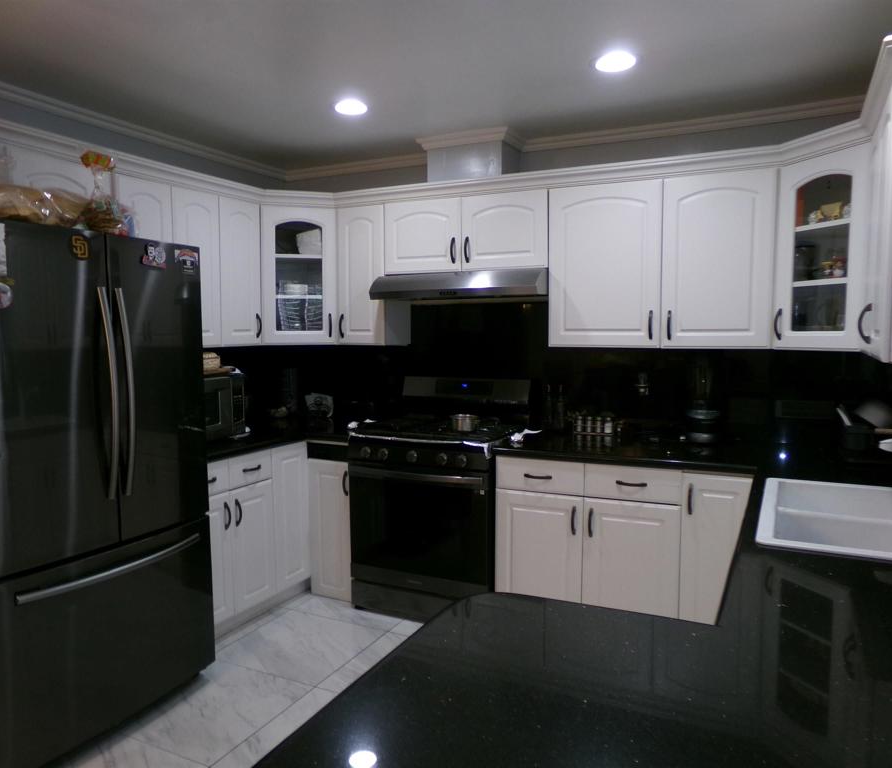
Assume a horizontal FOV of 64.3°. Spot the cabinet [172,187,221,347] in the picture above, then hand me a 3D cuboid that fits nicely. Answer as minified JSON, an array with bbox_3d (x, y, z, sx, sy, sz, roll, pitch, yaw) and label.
[{"bbox_3d":[-1.346,-0.565,3.528,0.311,0.760,0.297,2,5,26],"label":"cabinet"}]

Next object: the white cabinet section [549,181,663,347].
[{"bbox_3d":[0.814,-0.566,3.498,0.532,0.762,0.330,2,5,25],"label":"white cabinet section"}]

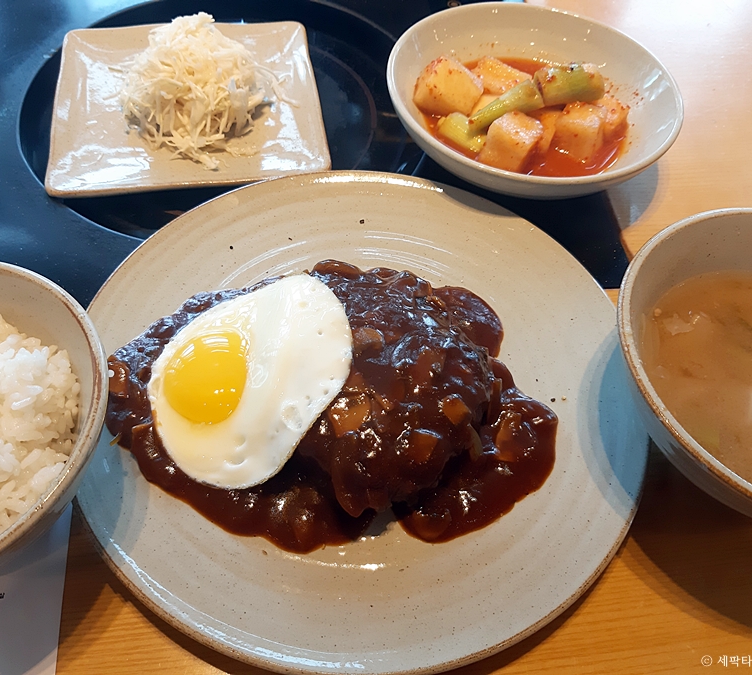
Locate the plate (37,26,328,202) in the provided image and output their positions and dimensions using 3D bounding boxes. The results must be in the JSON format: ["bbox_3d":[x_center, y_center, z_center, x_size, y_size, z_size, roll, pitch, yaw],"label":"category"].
[{"bbox_3d":[-0.105,-0.131,0.403,0.143,0.020,0.143,-6,55,-9],"label":"plate"}]

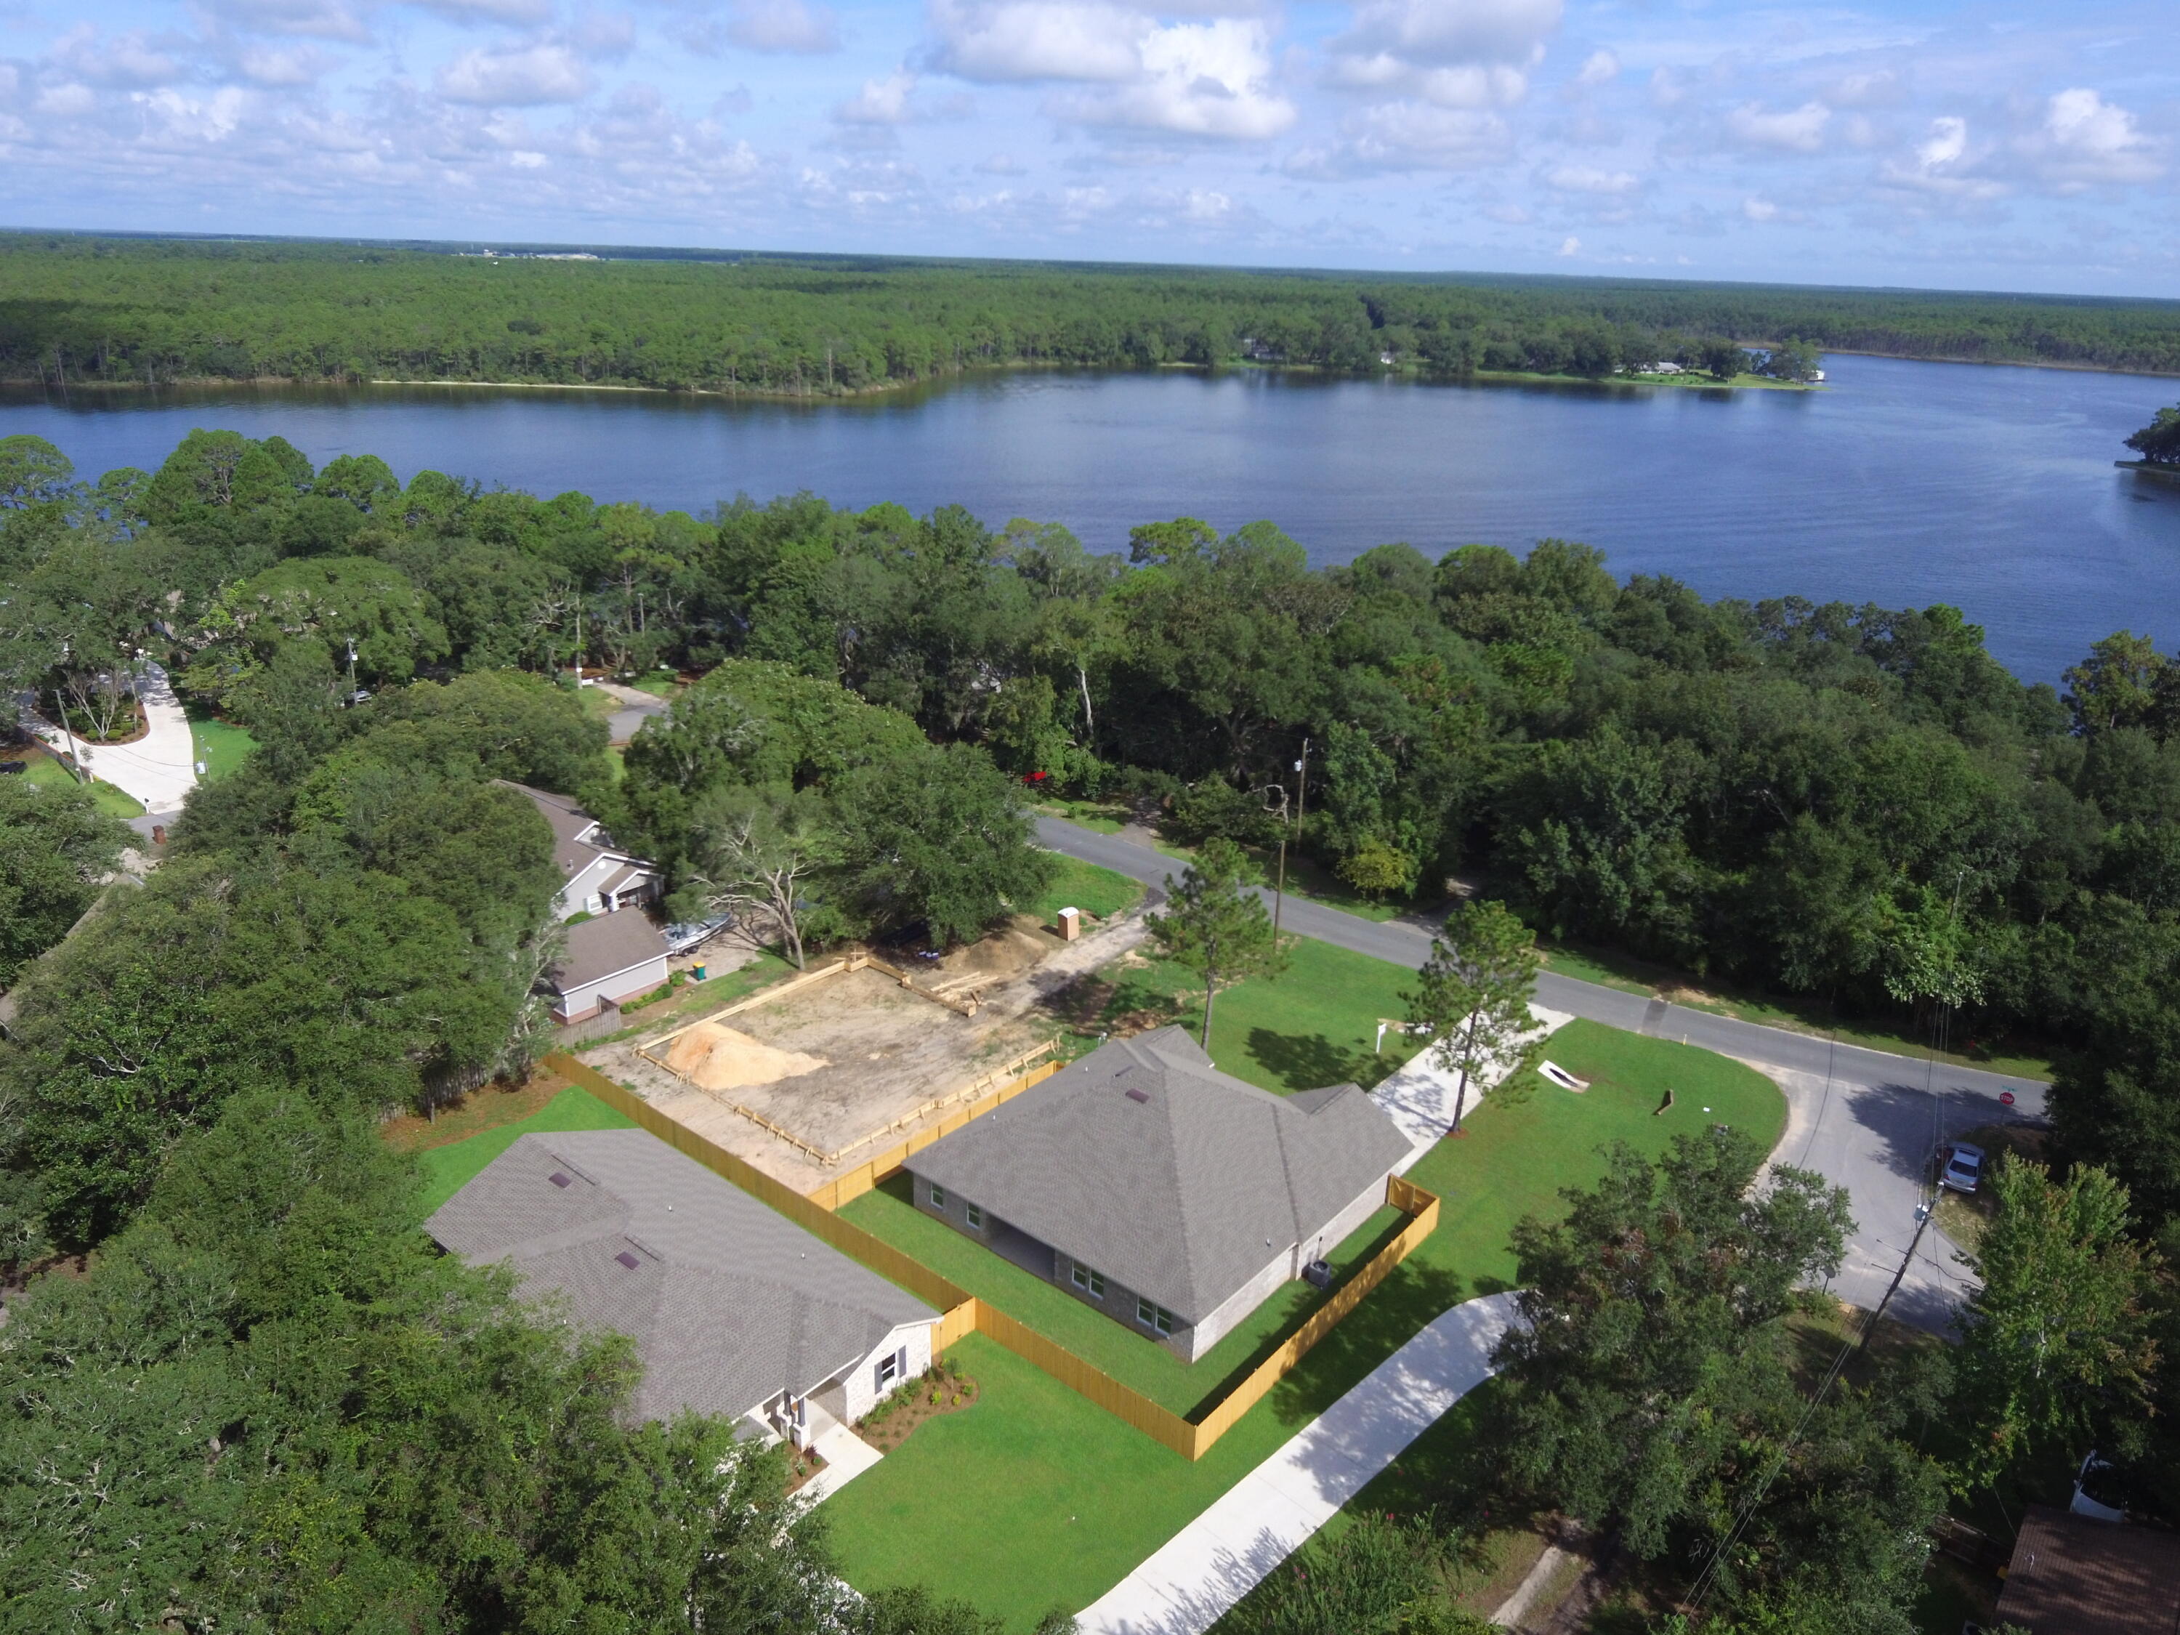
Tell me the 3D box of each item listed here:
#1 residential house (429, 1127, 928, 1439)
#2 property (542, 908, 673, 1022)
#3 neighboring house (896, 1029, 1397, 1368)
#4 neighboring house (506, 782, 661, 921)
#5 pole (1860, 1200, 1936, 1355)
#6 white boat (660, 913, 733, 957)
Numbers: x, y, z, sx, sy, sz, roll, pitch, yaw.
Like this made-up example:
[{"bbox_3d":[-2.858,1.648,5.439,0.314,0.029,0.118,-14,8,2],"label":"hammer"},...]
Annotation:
[{"bbox_3d":[-19.188,19.791,54.036,21.371,6.914,14.038,21,30,36],"label":"residential house"},{"bbox_3d":[-32.180,8.821,80.806,7.648,4.505,7.438,21,30,36],"label":"property"},{"bbox_3d":[3.963,16.057,63.610,17.705,7.333,18.124,21,30,36],"label":"neighboring house"},{"bbox_3d":[-39.574,1.985,94.007,17.810,5.867,9.114,21,30,36],"label":"neighboring house"},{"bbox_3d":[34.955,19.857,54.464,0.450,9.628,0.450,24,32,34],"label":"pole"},{"bbox_3d":[-26.720,7.954,86.130,2.200,1.886,5.762,19,29,34],"label":"white boat"}]

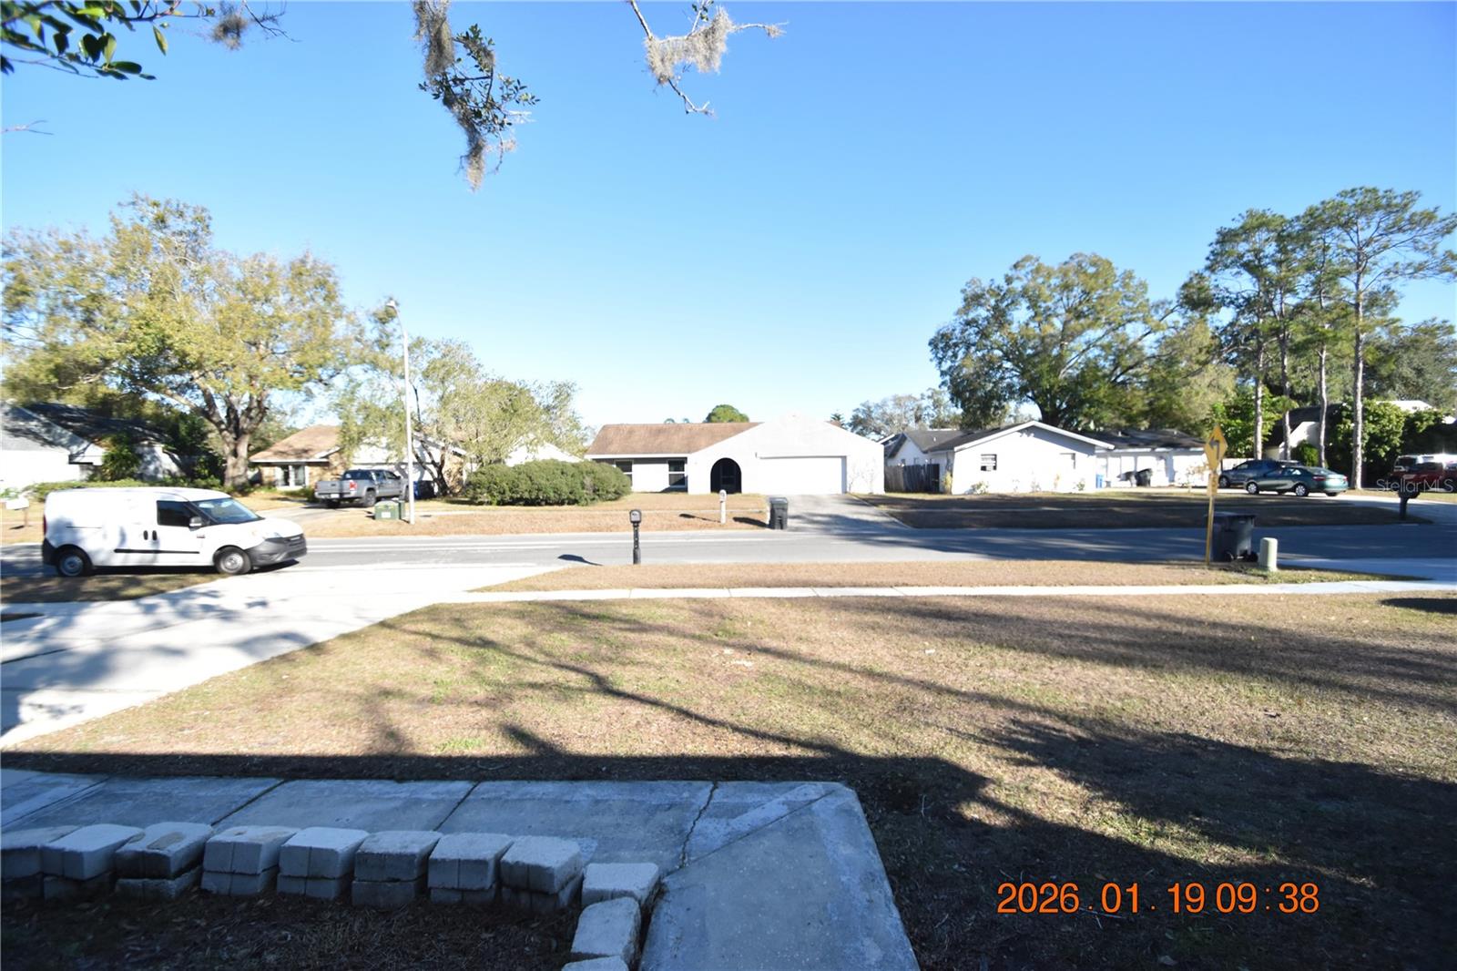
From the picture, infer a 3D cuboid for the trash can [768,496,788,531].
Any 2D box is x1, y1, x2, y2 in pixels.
[{"bbox_3d":[1.860,1.050,22.200,0.660,1.120,0.800,0,2,-5],"label":"trash can"}]

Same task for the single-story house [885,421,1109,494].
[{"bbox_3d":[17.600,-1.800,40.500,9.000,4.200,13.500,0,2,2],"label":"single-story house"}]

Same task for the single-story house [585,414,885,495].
[{"bbox_3d":[0.426,-2.037,41.250,17.500,4.600,13.200,-1,3,0],"label":"single-story house"}]

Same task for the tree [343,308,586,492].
[{"bbox_3d":[-14.100,-4.300,32.200,12.300,9.500,11.000,0,2,0],"label":"tree"}]

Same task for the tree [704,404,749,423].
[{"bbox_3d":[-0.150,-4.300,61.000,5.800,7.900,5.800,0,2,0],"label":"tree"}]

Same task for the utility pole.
[{"bbox_3d":[-12.100,-2.650,22.500,0.400,8.400,1.300,0,2,3],"label":"utility pole"}]

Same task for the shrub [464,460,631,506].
[{"bbox_3d":[-9.195,-0.167,31.322,8.200,2.160,3.400,-1,3,0],"label":"shrub"}]

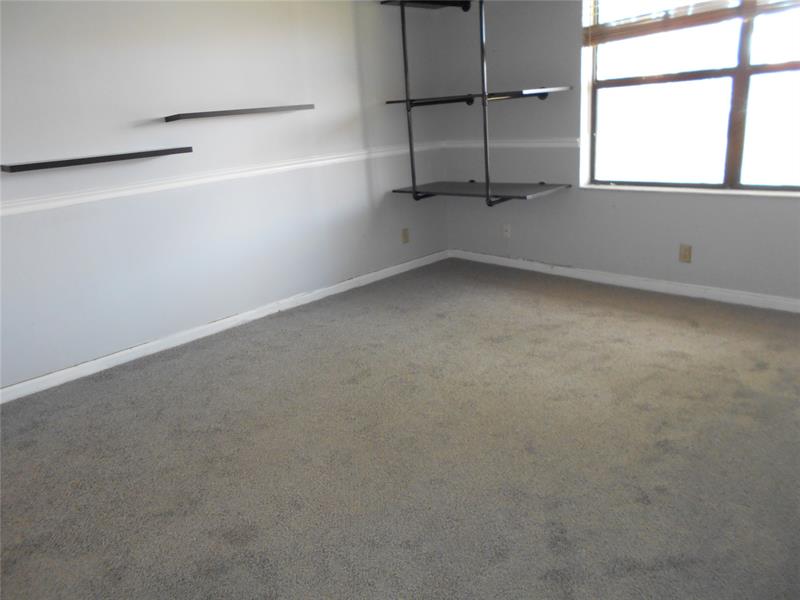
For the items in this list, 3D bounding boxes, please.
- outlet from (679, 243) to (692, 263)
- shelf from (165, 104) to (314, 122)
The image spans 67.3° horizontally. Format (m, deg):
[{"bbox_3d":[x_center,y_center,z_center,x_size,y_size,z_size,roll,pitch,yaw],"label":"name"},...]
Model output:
[{"bbox_3d":[1.798,-0.291,3.775,0.009,0.115,0.071,-20,23,-40],"label":"outlet"},{"bbox_3d":[-0.938,-1.129,3.622,0.905,0.028,0.198,-20,23,-40],"label":"shelf"}]

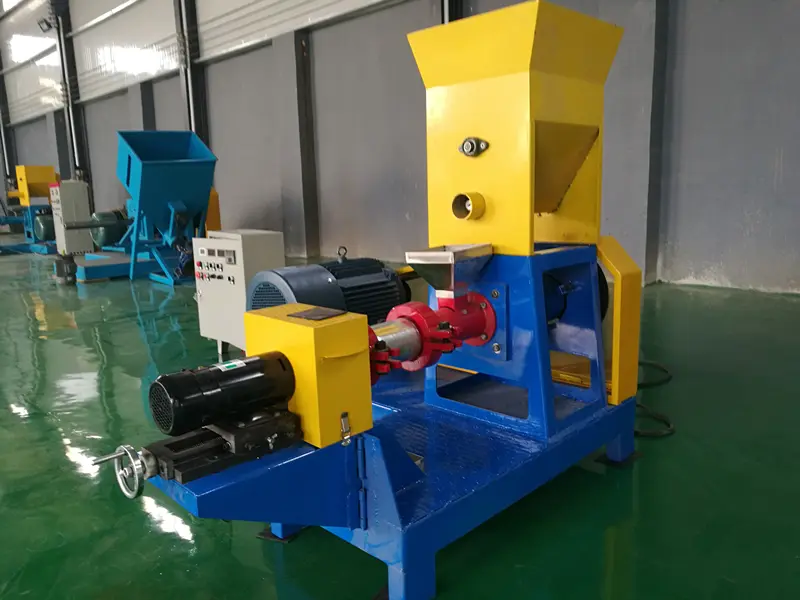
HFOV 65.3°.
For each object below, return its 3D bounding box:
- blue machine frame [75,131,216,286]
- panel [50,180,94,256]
[{"bbox_3d":[-2.983,-1.156,7.696,1.215,1.782,1.545,-12,14,-44],"label":"blue machine frame"},{"bbox_3d":[-4.026,-1.007,7.706,0.355,0.861,0.340,-12,14,-44],"label":"panel"}]

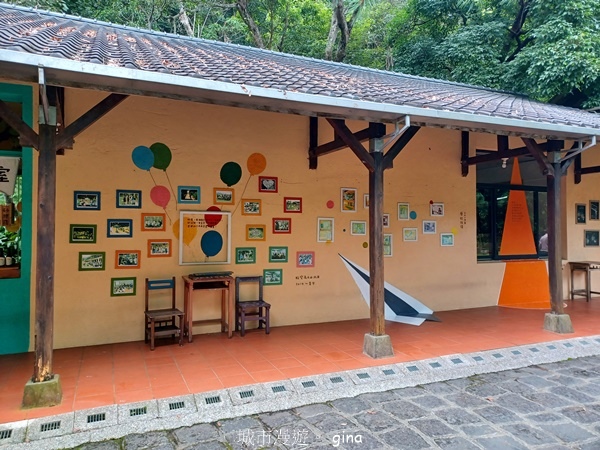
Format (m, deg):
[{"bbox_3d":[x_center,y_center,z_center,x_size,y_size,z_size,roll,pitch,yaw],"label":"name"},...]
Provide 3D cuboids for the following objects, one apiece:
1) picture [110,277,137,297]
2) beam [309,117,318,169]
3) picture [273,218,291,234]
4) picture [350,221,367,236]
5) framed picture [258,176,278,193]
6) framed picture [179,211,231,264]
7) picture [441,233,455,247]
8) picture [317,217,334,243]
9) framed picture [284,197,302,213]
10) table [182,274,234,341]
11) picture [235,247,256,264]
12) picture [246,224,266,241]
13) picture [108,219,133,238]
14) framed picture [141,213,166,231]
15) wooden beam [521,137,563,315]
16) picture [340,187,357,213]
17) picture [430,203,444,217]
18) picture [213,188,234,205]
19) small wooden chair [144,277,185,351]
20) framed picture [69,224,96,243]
[{"bbox_3d":[-2.294,0.813,5.654,0.308,0.241,0.025,1,-2,-25],"label":"picture"},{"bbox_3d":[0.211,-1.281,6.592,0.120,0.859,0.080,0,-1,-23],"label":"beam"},{"bbox_3d":[-0.269,0.020,6.625,0.310,0.239,0.025,1,-2,-25],"label":"picture"},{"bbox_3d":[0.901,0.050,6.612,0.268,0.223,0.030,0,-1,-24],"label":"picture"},{"bbox_3d":[-0.469,-0.605,6.552,0.308,0.241,0.025,1,-2,-25],"label":"framed picture"},{"bbox_3d":[-1.325,0.188,6.127,0.724,0.758,0.035,1,-2,-25],"label":"framed picture"},{"bbox_3d":[2.607,0.263,7.663,0.295,0.233,0.020,0,-1,-23],"label":"picture"},{"bbox_3d":[0.400,0.075,6.691,0.287,0.377,0.020,0,-1,-23],"label":"picture"},{"bbox_3d":[-0.096,-0.290,6.427,0.288,0.227,0.028,0,-1,-23],"label":"framed picture"},{"bbox_3d":[-1.151,1.048,5.513,0.560,0.755,0.370,0,-1,-24],"label":"table"},{"bbox_3d":[-0.770,0.437,6.168,0.296,0.236,0.020,0,-1,-23],"label":"picture"},{"bbox_3d":[-0.597,0.111,5.949,0.284,0.225,0.030,0,-1,-24],"label":"picture"},{"bbox_3d":[-2.289,0.043,5.503,0.297,0.237,0.020,0,-1,-23],"label":"picture"},{"bbox_3d":[-1.917,-0.039,5.669,0.297,0.236,0.020,0,-1,-23],"label":"framed picture"},{"bbox_3d":[3.347,0.030,6.014,0.730,2.450,0.130,0,-1,-24],"label":"wooden beam"},{"bbox_3d":[0.779,-0.384,6.807,0.282,0.372,0.028,0,-1,-23],"label":"picture"},{"bbox_3d":[2.392,-0.257,7.499,0.278,0.217,0.028,0,-1,-23],"label":"picture"},{"bbox_3d":[-1.007,-0.376,5.780,0.283,0.222,0.030,0,-1,-24],"label":"picture"},{"bbox_3d":[-1.665,1.074,5.319,0.403,0.804,0.442,0,-1,-27],"label":"small wooden chair"},{"bbox_3d":[-2.660,0.111,5.324,0.285,0.229,0.028,0,-1,-23],"label":"framed picture"}]

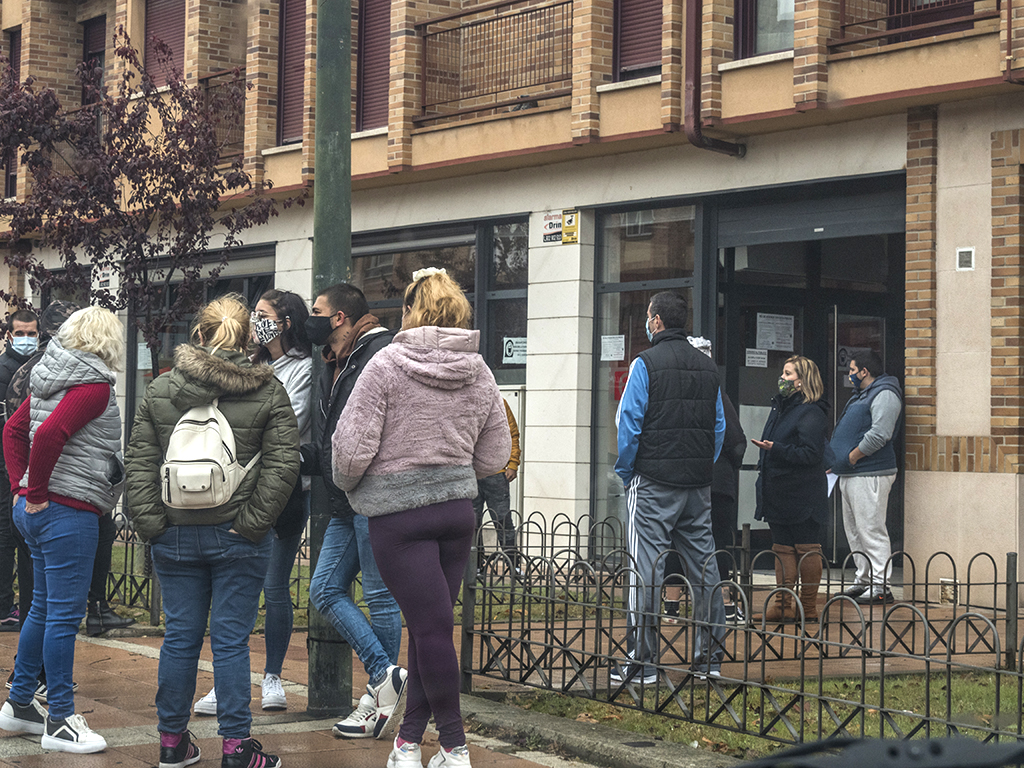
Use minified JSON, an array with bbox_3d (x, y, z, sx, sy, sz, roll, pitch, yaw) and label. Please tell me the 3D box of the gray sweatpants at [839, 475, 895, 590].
[{"bbox_3d":[2.512,1.028,15.050,0.360,0.860,0.420,1,-2,-12],"label":"gray sweatpants"}]

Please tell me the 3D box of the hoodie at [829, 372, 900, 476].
[{"bbox_3d":[2.498,0.293,15.050,0.460,0.720,0.530,1,-2,-13],"label":"hoodie"}]

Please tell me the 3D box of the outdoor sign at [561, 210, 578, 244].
[{"bbox_3d":[0.498,-1.334,18.150,0.015,0.290,0.205,2,-2,-39],"label":"outdoor sign"}]

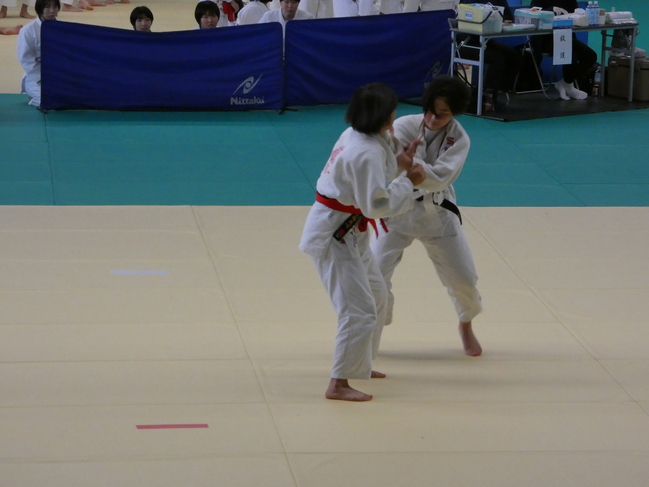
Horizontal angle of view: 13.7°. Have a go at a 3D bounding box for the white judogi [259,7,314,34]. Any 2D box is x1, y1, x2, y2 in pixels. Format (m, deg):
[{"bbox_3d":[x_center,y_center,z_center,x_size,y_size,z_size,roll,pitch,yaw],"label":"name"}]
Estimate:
[{"bbox_3d":[-0.336,-1.687,23.880,0.560,0.720,0.550,1,11,-3],"label":"white judogi"}]

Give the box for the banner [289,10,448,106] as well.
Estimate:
[{"bbox_3d":[0.425,-1.627,23.636,1.950,0.760,0.100,-7,14,-38],"label":"banner"}]

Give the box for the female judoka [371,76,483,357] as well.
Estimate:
[{"bbox_3d":[0.524,-0.151,14.021,0.600,1.480,0.580,5,12,20],"label":"female judoka"}]

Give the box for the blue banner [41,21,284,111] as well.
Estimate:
[{"bbox_3d":[-1.349,-1.488,22.683,2.020,0.760,0.100,0,11,-8],"label":"blue banner"}]

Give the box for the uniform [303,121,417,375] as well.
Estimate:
[{"bbox_3d":[0.164,0.014,13.380,0.580,1.230,0.500,-3,12,-22],"label":"uniform"}]

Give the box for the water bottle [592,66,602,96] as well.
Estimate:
[{"bbox_3d":[2.449,-1.442,24.226,0.070,0.260,0.070,1,11,0],"label":"water bottle"}]

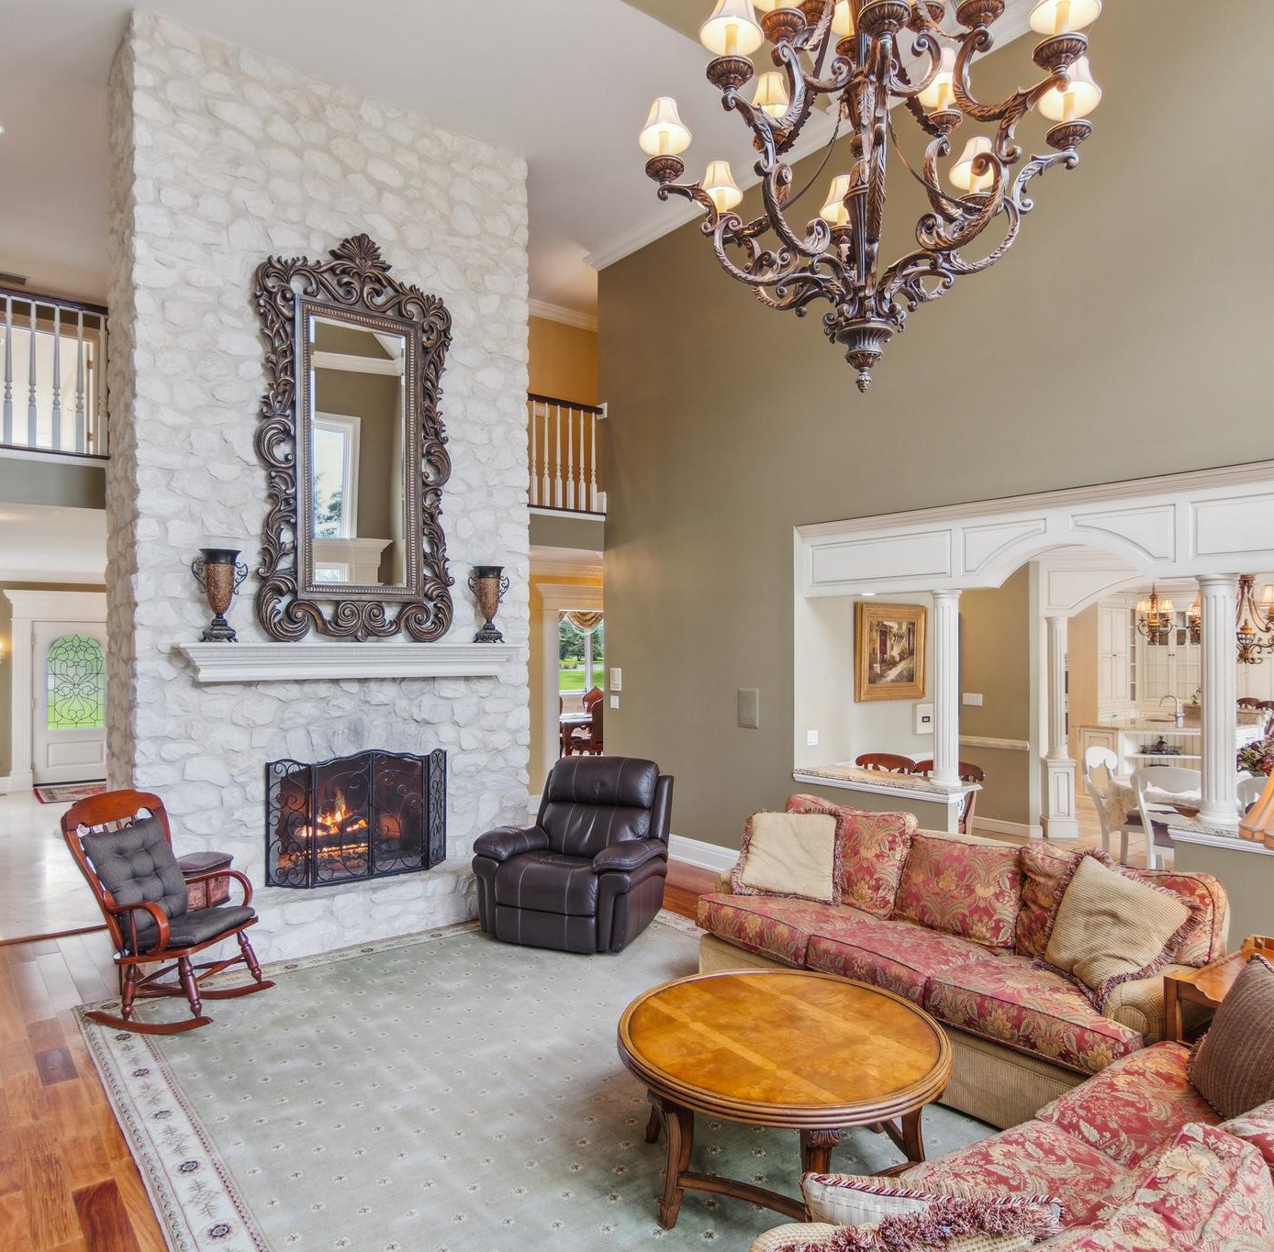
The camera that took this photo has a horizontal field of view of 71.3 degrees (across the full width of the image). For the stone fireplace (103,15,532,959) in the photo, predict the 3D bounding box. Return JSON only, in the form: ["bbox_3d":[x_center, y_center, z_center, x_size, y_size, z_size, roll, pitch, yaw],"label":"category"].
[{"bbox_3d":[-2.006,-0.819,6.199,2.736,5.610,1.476,0,-1,-39],"label":"stone fireplace"}]

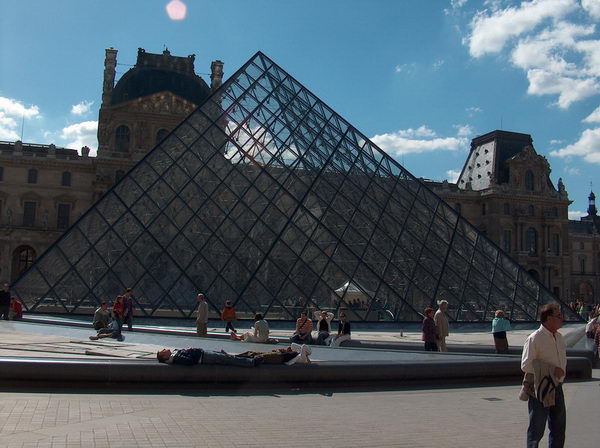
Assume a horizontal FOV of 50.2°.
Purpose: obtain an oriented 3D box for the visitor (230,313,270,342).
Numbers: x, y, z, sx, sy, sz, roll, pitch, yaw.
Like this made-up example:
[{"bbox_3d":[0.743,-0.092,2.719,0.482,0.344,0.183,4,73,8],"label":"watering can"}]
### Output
[{"bbox_3d":[-1.345,2.813,17.400,1.020,0.800,0.500,-1,-7,25],"label":"visitor"}]

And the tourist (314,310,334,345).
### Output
[{"bbox_3d":[0.706,3.229,18.828,0.640,1.300,0.750,0,-7,14],"label":"tourist"}]

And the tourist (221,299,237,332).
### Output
[{"bbox_3d":[-3.268,4.219,29.117,0.550,1.480,0.450,5,-8,-30],"label":"tourist"}]

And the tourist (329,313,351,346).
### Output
[{"bbox_3d":[1.149,3.220,18.629,0.520,1.280,0.800,-3,-8,33],"label":"tourist"}]

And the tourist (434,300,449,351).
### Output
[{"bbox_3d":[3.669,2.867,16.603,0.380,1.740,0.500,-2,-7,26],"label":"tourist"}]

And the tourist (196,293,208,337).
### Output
[{"bbox_3d":[-3.000,2.997,19.705,0.400,1.720,0.500,-1,-7,21],"label":"tourist"}]

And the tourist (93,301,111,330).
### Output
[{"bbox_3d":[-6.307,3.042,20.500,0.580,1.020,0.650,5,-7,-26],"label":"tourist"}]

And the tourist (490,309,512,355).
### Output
[{"bbox_3d":[5.302,3.078,16.914,0.480,1.540,0.420,-2,-7,27],"label":"tourist"}]

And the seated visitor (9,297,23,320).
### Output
[{"bbox_3d":[-11.186,3.482,25.131,0.520,1.250,0.750,-3,-8,37],"label":"seated visitor"}]

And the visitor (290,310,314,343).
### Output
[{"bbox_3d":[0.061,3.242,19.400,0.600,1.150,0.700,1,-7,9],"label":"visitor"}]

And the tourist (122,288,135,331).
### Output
[{"bbox_3d":[-5.583,2.983,20.903,0.420,1.740,0.500,-2,-7,26],"label":"tourist"}]

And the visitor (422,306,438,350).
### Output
[{"bbox_3d":[3.373,2.962,16.611,0.360,1.600,0.480,-2,-7,26],"label":"visitor"}]

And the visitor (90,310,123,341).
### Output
[{"bbox_3d":[-4.956,2.613,16.400,0.780,0.770,0.550,0,-7,15],"label":"visitor"}]

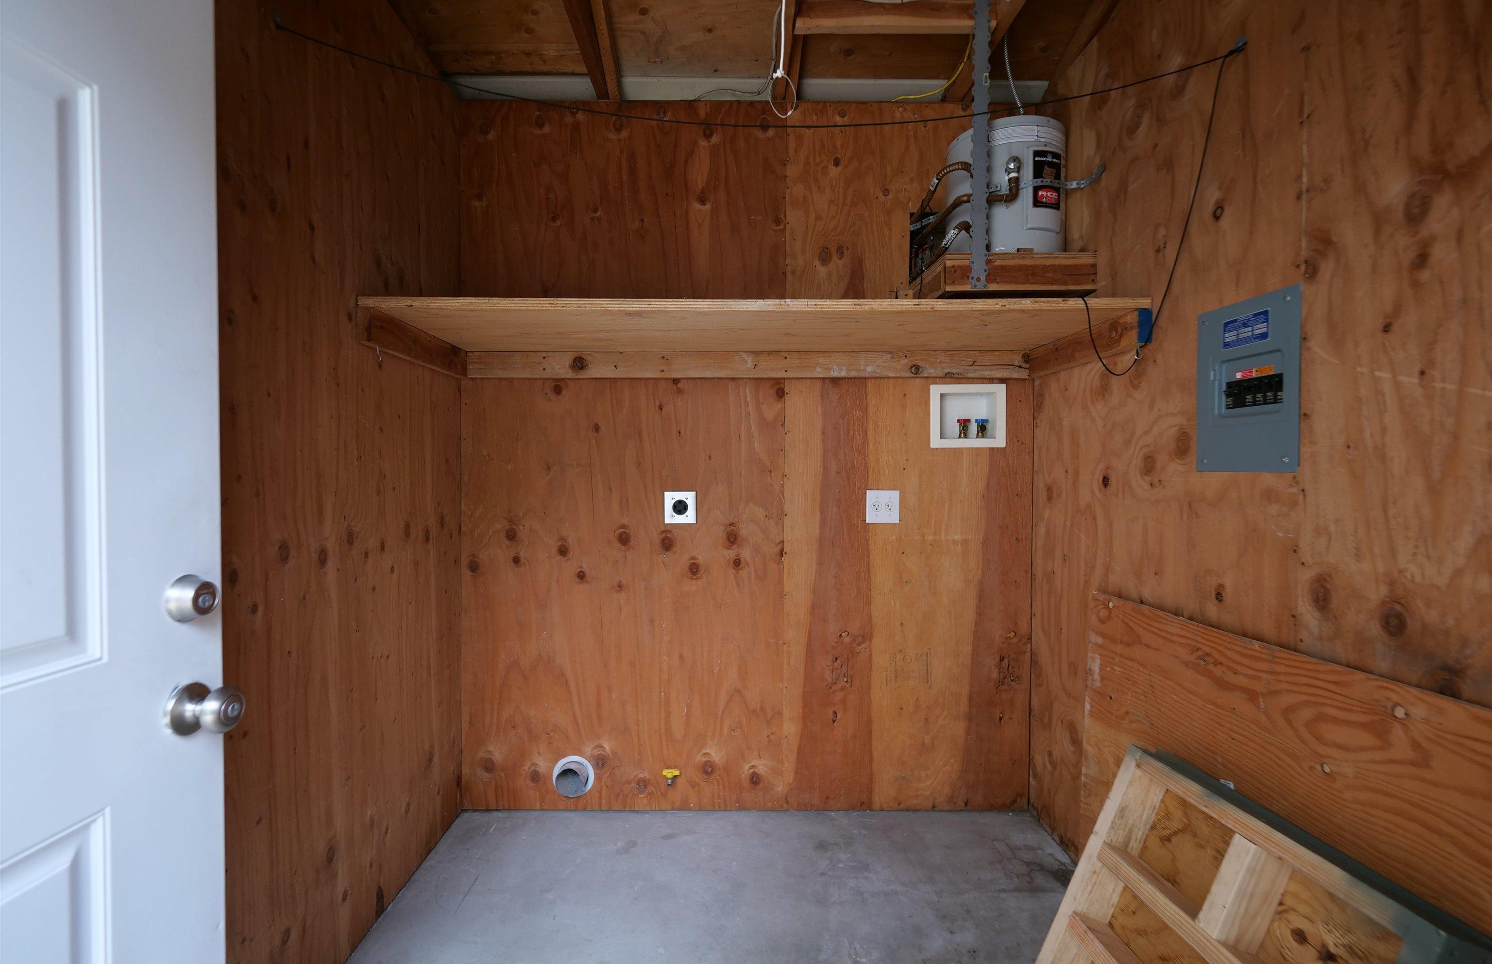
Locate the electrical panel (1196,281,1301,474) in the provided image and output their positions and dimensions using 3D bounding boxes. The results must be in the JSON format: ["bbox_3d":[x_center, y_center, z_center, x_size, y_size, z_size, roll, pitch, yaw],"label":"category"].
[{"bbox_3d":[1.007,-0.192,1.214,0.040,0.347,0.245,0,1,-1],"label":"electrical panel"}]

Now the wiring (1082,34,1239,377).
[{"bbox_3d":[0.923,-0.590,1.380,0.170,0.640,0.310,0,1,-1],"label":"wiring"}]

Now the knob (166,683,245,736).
[{"bbox_3d":[-0.683,0.291,0.772,0.064,0.066,0.066,0,1,-1],"label":"knob"}]

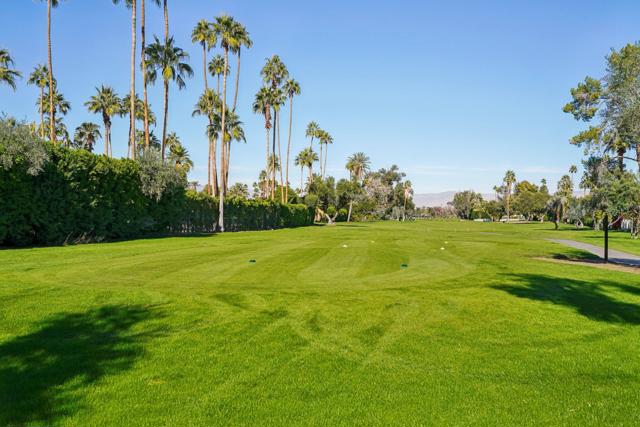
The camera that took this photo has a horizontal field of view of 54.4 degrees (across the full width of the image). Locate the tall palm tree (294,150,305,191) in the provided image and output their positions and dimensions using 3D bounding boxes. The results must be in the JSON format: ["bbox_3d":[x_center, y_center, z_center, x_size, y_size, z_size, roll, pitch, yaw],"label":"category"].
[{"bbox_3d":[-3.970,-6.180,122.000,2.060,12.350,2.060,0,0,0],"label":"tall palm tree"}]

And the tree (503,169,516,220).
[{"bbox_3d":[34.110,-3.330,112.000,2.520,9.540,2.520,0,0,0],"label":"tree"}]

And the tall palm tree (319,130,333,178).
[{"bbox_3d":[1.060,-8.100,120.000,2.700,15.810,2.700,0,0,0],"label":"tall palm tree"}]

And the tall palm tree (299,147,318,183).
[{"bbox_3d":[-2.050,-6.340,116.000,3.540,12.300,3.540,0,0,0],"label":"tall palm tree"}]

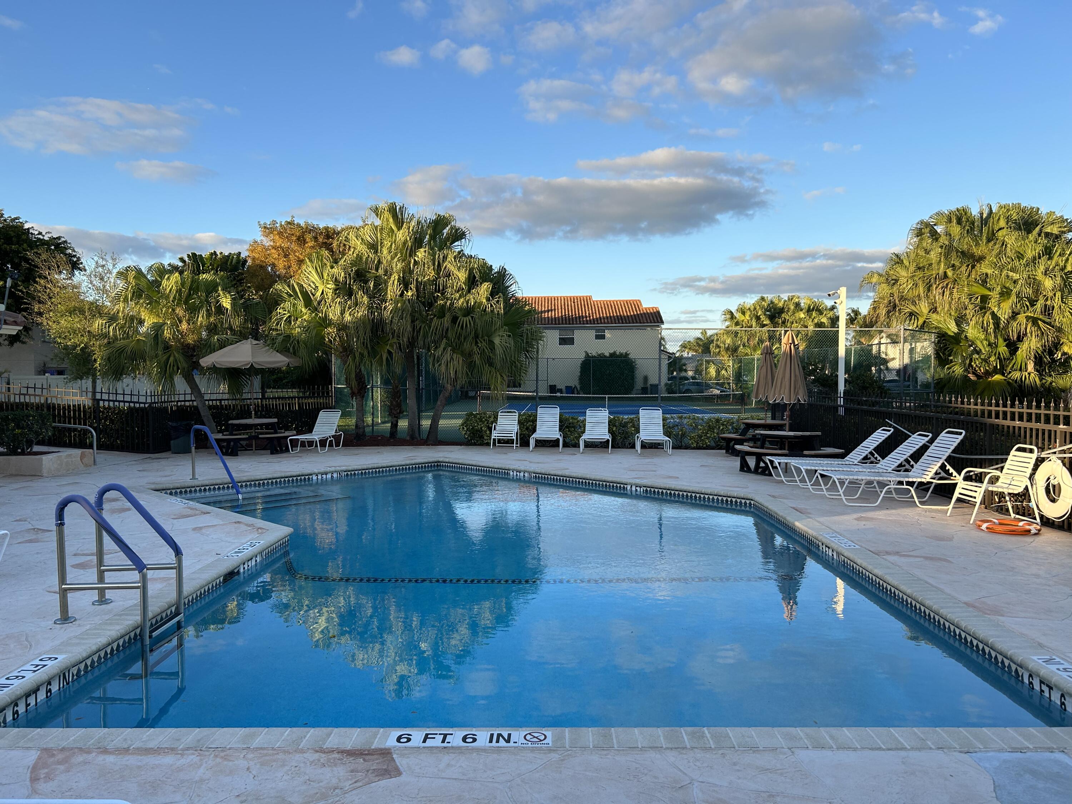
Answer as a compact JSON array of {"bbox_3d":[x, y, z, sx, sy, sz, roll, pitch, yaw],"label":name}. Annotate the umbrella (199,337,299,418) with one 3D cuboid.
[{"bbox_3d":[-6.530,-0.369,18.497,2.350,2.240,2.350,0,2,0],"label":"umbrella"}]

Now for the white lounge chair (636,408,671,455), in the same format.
[{"bbox_3d":[2.633,0.640,18.033,0.680,0.960,1.650,0,2,5],"label":"white lounge chair"}]

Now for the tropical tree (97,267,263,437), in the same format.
[{"bbox_3d":[-9.070,-1.246,20.473,4.050,4.680,3.900,0,2,0],"label":"tropical tree"}]

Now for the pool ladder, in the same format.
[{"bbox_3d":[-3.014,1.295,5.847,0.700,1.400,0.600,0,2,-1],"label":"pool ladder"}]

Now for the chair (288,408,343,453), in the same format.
[{"bbox_3d":[-5.090,0.666,18.877,0.660,0.950,1.580,0,2,8],"label":"chair"}]

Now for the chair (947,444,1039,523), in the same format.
[{"bbox_3d":[5.450,0.956,9.601,0.780,0.900,0.580,0,2,4],"label":"chair"}]

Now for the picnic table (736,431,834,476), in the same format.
[{"bbox_3d":[4.404,0.860,14.138,1.870,0.750,1.870,-1,2,-20],"label":"picnic table"}]

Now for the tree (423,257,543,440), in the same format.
[{"bbox_3d":[-1.390,-1.367,20.869,3.030,4.900,3.100,0,2,0],"label":"tree"}]

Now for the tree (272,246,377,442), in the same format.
[{"bbox_3d":[-5.550,-1.504,21.266,3.000,5.150,3.100,0,2,0],"label":"tree"}]

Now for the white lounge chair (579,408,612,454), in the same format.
[{"bbox_3d":[1.390,0.658,18.777,0.660,0.970,1.580,0,2,4],"label":"white lounge chair"}]

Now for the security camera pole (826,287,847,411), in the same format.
[{"bbox_3d":[6.846,-0.856,18.383,0.470,3.600,0.260,-1,2,-30],"label":"security camera pole"}]

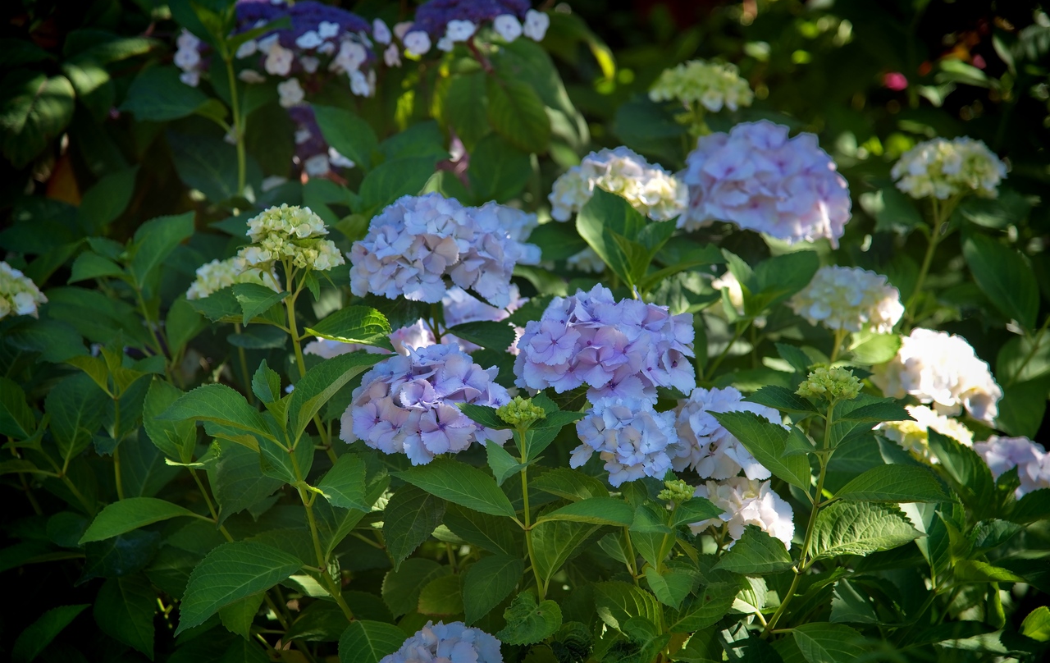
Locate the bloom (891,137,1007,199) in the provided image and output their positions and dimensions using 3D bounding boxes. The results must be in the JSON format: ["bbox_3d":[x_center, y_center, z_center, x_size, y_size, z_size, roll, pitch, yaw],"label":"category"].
[{"bbox_3d":[0.438,-0.168,3.617,0.119,0.062,0.116,0,11,0],"label":"bloom"}]

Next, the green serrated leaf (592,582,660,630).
[{"bbox_3d":[0.089,0.239,3.017,0.081,0.019,0.057,40,38,-6],"label":"green serrated leaf"}]

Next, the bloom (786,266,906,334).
[{"bbox_3d":[0.317,-0.031,3.441,0.114,0.065,0.110,0,11,0],"label":"bloom"}]

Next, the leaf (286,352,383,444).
[{"bbox_3d":[-0.162,0.057,3.059,0.119,0.029,0.057,-42,33,6],"label":"leaf"}]

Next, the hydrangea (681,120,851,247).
[{"bbox_3d":[0.244,-0.149,3.534,0.172,0.122,0.160,0,11,0],"label":"hydrangea"}]

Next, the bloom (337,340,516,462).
[{"bbox_3d":[-0.090,0.065,3.152,0.153,0.103,0.145,0,11,0],"label":"bloom"}]

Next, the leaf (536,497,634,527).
[{"bbox_3d":[0.052,0.157,3.050,0.094,0.022,0.062,-5,19,25],"label":"leaf"}]

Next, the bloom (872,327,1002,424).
[{"bbox_3d":[0.403,0.044,3.420,0.125,0.090,0.125,0,12,0],"label":"bloom"}]

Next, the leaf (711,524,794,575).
[{"bbox_3d":[0.201,0.192,3.080,0.084,0.020,0.062,-2,32,-29],"label":"leaf"}]

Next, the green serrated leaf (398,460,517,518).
[{"bbox_3d":[-0.061,0.137,3.028,0.118,0.019,0.062,20,35,-6],"label":"green serrated leaf"}]

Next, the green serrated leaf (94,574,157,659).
[{"bbox_3d":[-0.350,0.254,3.100,0.058,0.091,0.015,-21,-28,-3],"label":"green serrated leaf"}]

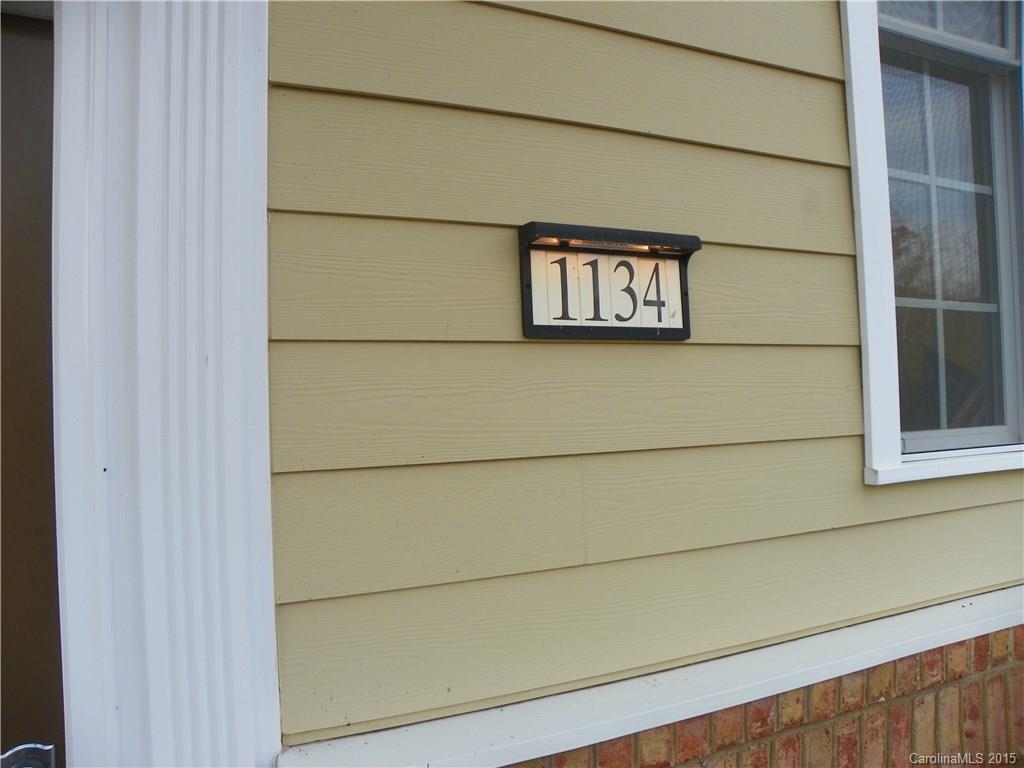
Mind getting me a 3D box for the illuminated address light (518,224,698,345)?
[{"bbox_3d":[0.165,-0.159,1.226,0.305,0.173,0.063,-1,-2,-25],"label":"illuminated address light"}]

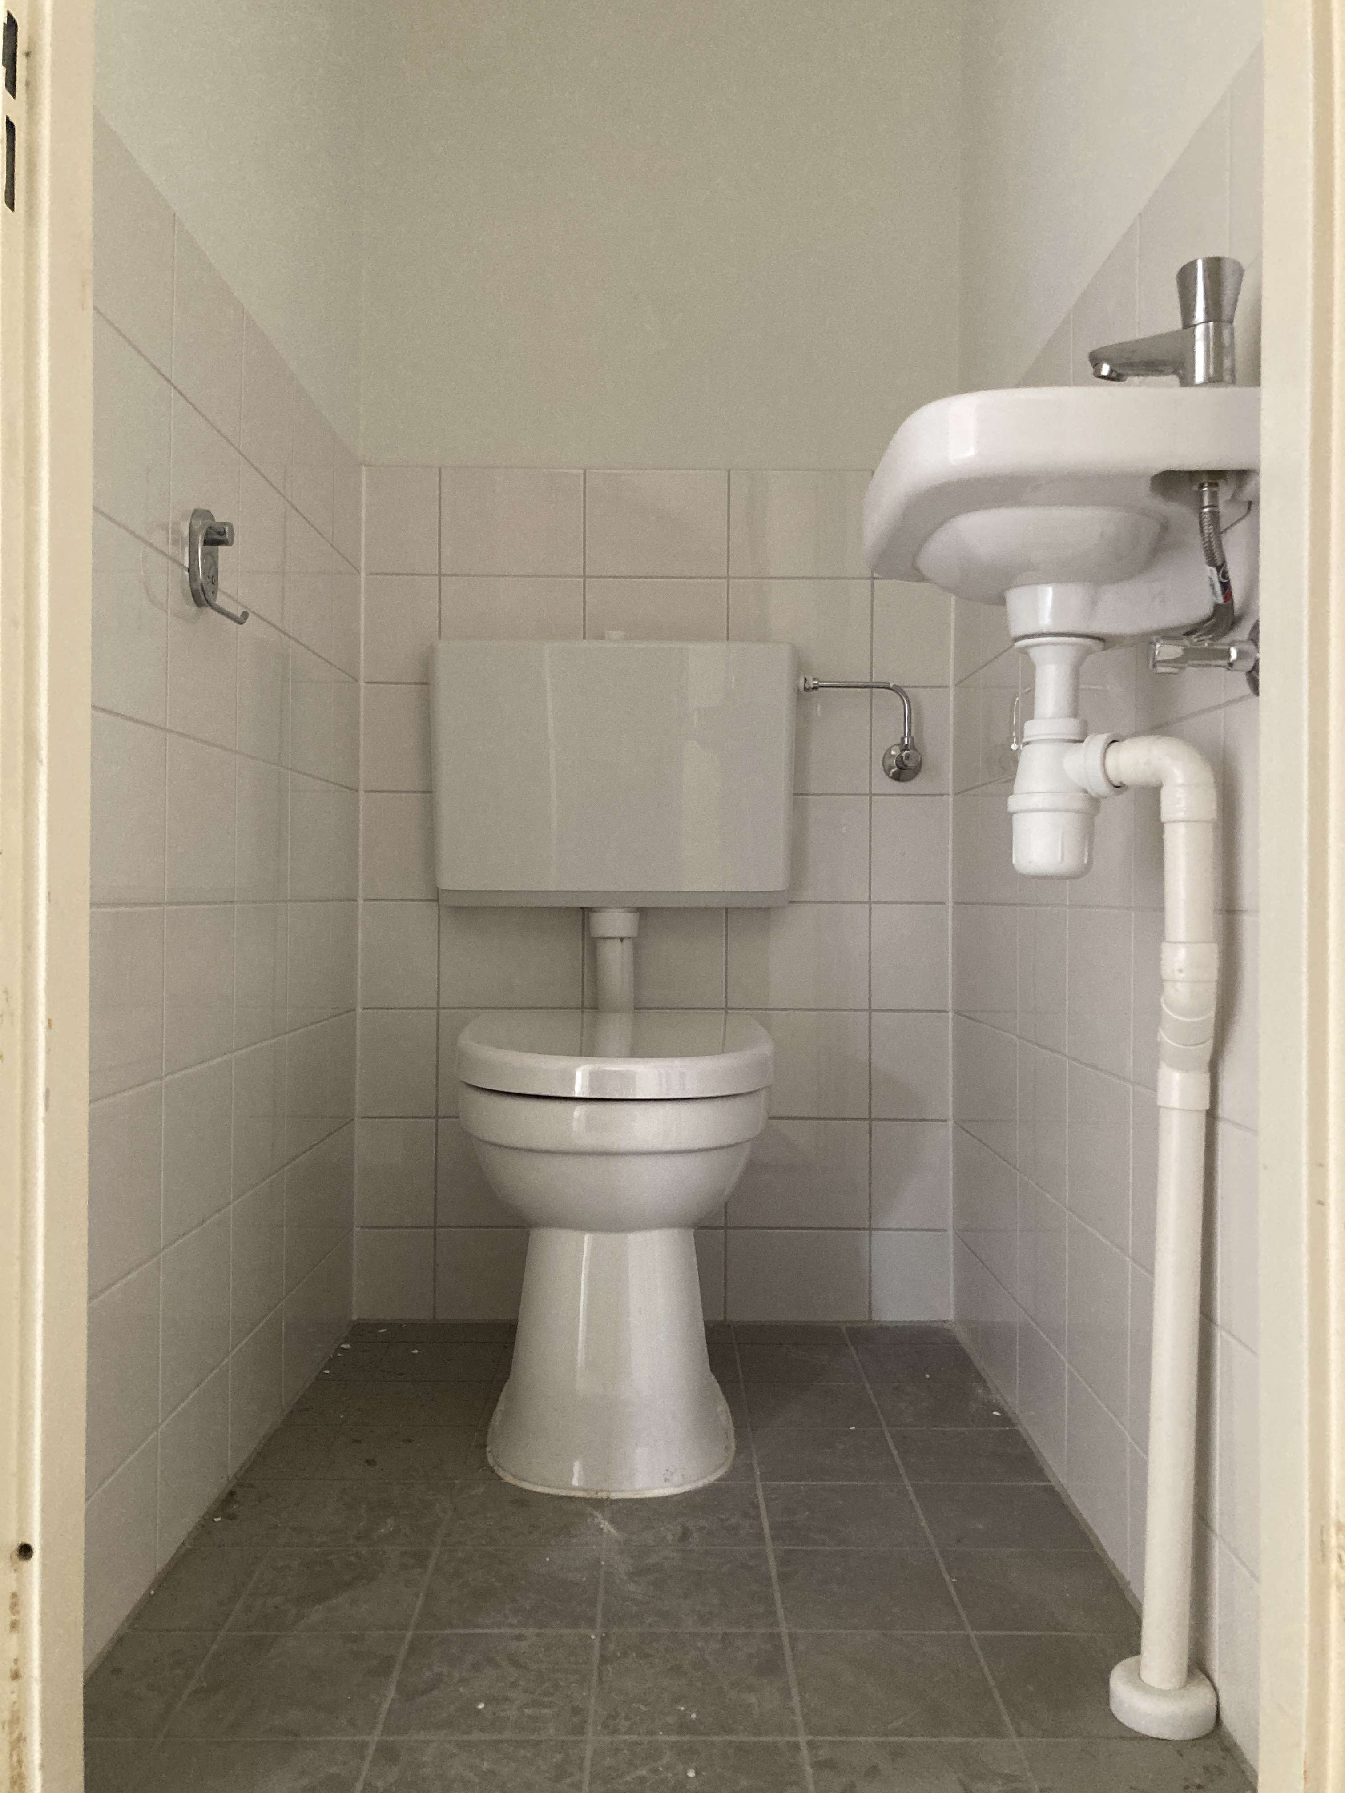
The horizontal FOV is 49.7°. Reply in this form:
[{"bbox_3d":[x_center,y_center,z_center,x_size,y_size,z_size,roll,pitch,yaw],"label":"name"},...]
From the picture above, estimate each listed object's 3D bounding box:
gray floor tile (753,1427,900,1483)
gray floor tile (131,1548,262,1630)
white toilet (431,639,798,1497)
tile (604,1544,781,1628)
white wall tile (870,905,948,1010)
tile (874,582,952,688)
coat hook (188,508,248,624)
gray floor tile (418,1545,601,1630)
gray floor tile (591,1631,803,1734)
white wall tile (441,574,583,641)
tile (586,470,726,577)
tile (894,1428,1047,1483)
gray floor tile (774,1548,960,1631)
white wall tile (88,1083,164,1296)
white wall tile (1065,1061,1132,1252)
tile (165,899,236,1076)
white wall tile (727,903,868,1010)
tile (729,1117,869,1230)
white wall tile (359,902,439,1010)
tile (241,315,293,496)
[{"bbox_3d":[0.163,0.596,1.538,0.147,0.010,0.147,0,0,0],"label":"gray floor tile"},{"bbox_3d":[-0.401,0.596,1.242,0.074,0.010,0.146,0,0,0],"label":"gray floor tile"},{"bbox_3d":[-0.071,0.128,1.688,0.472,0.930,0.665,0,0,0],"label":"white toilet"},{"bbox_3d":[0.015,0.595,1.238,0.147,0.010,0.147,0,0,0],"label":"tile"},{"bbox_3d":[0.332,0.086,2.013,0.111,0.148,0.009,0,0,0],"label":"white wall tile"},{"bbox_3d":[0.336,-0.366,2.023,0.111,0.148,0.010,0,0,0],"label":"tile"},{"bbox_3d":[-0.415,-0.304,1.325,0.046,0.106,0.049,0,0,0],"label":"coat hook"},{"bbox_3d":[-0.136,0.598,1.244,0.148,0.010,0.146,0,0,0],"label":"gray floor tile"},{"bbox_3d":[0.017,0.596,1.091,0.148,0.010,0.147,0,0,-1],"label":"gray floor tile"},{"bbox_3d":[-0.221,-0.368,2.013,0.198,0.148,0.009,0,0,0],"label":"white wall tile"},{"bbox_3d":[-0.021,-0.519,2.021,0.198,0.148,0.010,0,0,0],"label":"tile"},{"bbox_3d":[0.312,0.601,1.547,0.146,0.010,0.147,0,0,-1],"label":"tile"},{"bbox_3d":[0.166,0.600,1.247,0.148,0.010,0.147,0,0,-1],"label":"gray floor tile"},{"bbox_3d":[-0.444,0.233,1.153,0.009,0.148,0.194,0,0,0],"label":"white wall tile"},{"bbox_3d":[0.396,0.236,1.339,0.010,0.148,0.197,0,0,0],"label":"white wall tile"},{"bbox_3d":[-0.442,0.082,1.350,0.009,0.148,0.194,0,0,0],"label":"tile"},{"bbox_3d":[0.177,0.086,2.030,0.200,0.149,0.010,0,0,0],"label":"white wall tile"},{"bbox_3d":[0.174,0.386,2.022,0.198,0.148,0.010,0,0,0],"label":"tile"},{"bbox_3d":[-0.379,0.081,2.013,0.106,0.147,0.010,0,0,0],"label":"white wall tile"},{"bbox_3d":[-0.436,-0.519,1.552,0.010,0.148,0.194,0,0,0],"label":"tile"}]

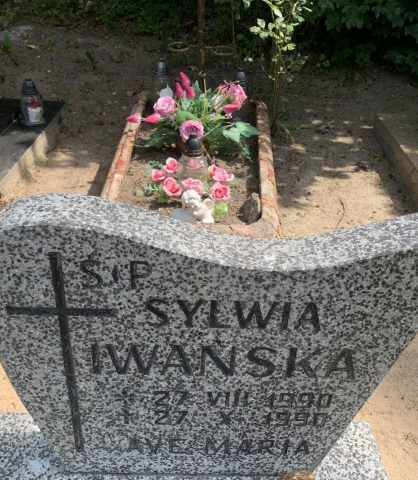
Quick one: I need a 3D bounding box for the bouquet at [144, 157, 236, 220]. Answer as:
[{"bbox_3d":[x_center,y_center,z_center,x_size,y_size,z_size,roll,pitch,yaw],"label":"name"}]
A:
[{"bbox_3d":[-0.077,-0.230,2.083,0.375,0.160,0.230,2,35,0],"label":"bouquet"}]

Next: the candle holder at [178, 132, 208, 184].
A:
[{"bbox_3d":[-0.070,-0.375,2.210,0.135,0.255,0.135,2,35,0],"label":"candle holder"}]

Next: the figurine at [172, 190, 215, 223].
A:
[{"bbox_3d":[-0.067,-0.147,2.013,0.150,0.105,0.100,17,38,21],"label":"figurine"}]

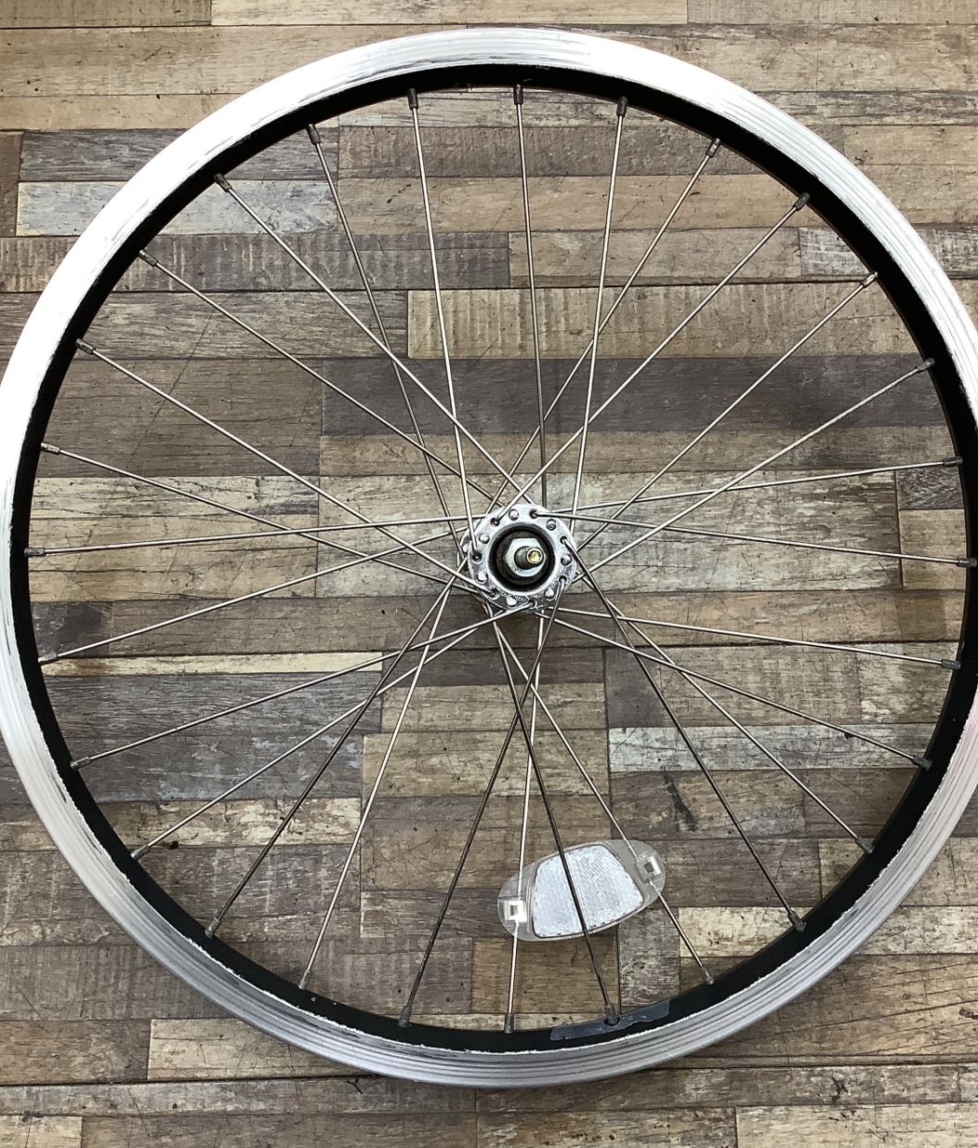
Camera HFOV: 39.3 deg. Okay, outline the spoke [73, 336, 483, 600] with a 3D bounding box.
[{"bbox_3d":[-0.083,-0.043,0.548,0.201,0.005,0.004,31,88,6],"label":"spoke"}]

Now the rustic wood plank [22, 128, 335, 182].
[{"bbox_3d":[-0.151,-0.204,0.676,0.154,0.010,0.028,-1,76,-1],"label":"rustic wood plank"}]

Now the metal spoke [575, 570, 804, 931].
[{"bbox_3d":[0.081,0.069,0.562,0.004,0.005,0.202,-33,103,-4],"label":"metal spoke"}]

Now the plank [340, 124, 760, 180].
[{"bbox_3d":[0.033,-0.207,0.679,0.212,0.010,0.029,-1,76,-1],"label":"plank"}]

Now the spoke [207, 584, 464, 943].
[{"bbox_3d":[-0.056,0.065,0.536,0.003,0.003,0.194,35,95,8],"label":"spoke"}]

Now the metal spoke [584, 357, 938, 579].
[{"bbox_3d":[0.107,-0.041,0.564,0.202,0.005,0.004,-31,93,-14],"label":"metal spoke"}]

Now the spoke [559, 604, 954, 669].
[{"bbox_3d":[0.103,0.026,0.600,0.202,0.005,0.004,8,90,6],"label":"spoke"}]

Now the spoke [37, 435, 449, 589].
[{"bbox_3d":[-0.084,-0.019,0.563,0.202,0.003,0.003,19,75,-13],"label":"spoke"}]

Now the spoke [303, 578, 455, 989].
[{"bbox_3d":[-0.044,0.082,0.568,0.004,0.004,0.183,21,80,-4],"label":"spoke"}]

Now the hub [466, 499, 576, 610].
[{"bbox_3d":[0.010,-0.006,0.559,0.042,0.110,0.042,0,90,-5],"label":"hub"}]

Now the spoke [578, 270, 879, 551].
[{"bbox_3d":[0.093,-0.060,0.599,0.202,0.005,0.004,-43,93,8],"label":"spoke"}]

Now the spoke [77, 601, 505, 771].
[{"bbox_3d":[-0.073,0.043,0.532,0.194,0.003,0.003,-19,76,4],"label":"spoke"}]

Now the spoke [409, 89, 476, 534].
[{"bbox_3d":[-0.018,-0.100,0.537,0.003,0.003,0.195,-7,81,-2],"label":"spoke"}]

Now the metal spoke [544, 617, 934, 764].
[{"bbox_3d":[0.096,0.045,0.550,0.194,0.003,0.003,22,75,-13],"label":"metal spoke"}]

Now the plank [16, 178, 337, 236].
[{"bbox_3d":[-0.155,-0.182,0.691,0.158,0.012,0.030,-1,76,-1],"label":"plank"}]

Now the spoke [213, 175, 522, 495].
[{"bbox_3d":[-0.043,-0.091,0.551,0.004,0.005,0.202,-43,84,-3],"label":"spoke"}]

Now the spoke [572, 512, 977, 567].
[{"bbox_3d":[0.114,-0.013,0.553,0.187,0.004,0.004,5,89,-14],"label":"spoke"}]

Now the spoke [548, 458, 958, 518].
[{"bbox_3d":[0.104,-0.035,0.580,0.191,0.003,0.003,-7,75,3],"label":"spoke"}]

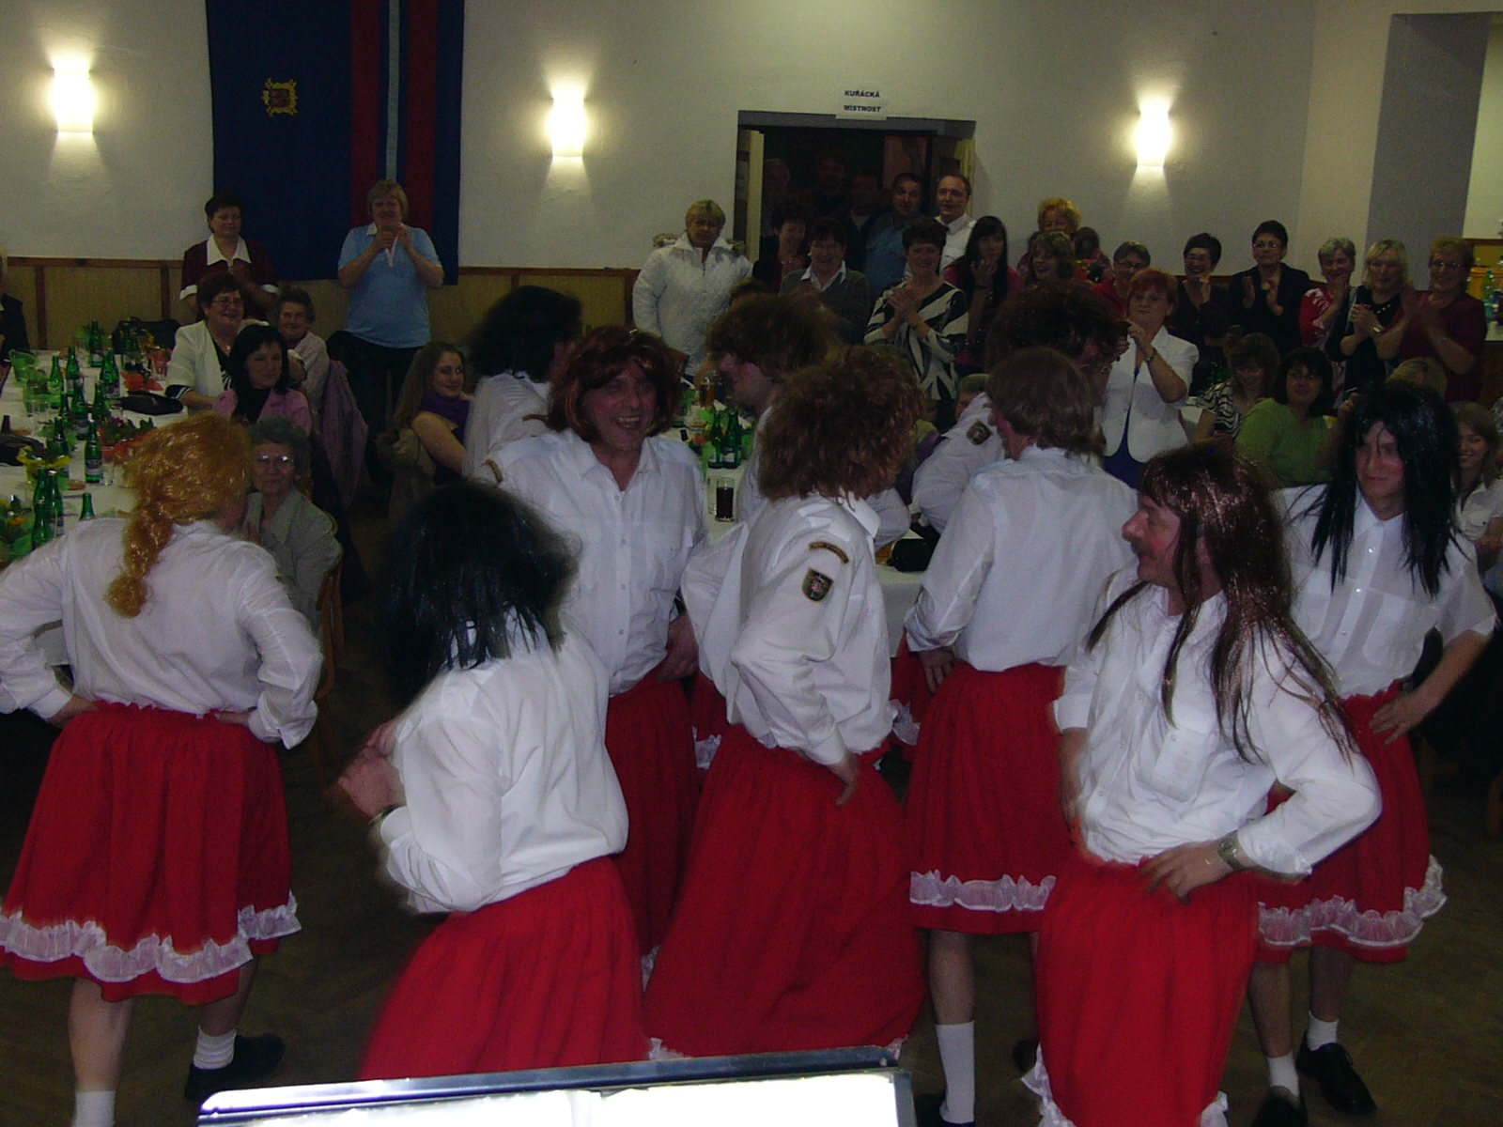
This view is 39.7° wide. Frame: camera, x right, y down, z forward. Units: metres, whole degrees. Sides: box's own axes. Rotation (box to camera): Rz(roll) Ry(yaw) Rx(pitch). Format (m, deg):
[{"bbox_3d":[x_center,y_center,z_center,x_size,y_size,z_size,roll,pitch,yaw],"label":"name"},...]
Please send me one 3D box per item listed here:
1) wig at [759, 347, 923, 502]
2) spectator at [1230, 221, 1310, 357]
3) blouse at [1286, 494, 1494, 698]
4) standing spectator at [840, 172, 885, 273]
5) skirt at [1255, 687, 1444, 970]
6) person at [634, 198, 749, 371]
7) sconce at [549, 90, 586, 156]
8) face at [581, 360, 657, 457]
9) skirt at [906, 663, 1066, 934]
[{"bbox_3d":[0.165,-0.257,3.880,0.280,0.260,0.275,-11,20,-39],"label":"wig"},{"bbox_3d":[2.859,-1.115,11.845,0.500,1.638,0.380,5,14,10],"label":"spectator"},{"bbox_3d":[1.438,0.077,4.794,0.530,0.500,0.280,7,15,19],"label":"blouse"},{"bbox_3d":[0.648,-1.426,12.303,0.500,1.745,0.320,4,15,8],"label":"standing spectator"},{"bbox_3d":[1.323,0.594,4.720,0.520,0.570,0.420,4,14,8],"label":"skirt"},{"bbox_3d":[-0.316,-1.079,10.994,0.600,1.660,0.380,2,14,-2],"label":"person"},{"bbox_3d":[-1.038,-2.487,11.850,0.190,0.350,0.120,-1,14,-13],"label":"sconce"},{"bbox_3d":[-0.270,-0.320,4.290,0.150,0.200,0.140,-4,16,-21],"label":"face"},{"bbox_3d":[0.553,0.512,4.600,0.460,0.590,0.390,1,15,-3],"label":"skirt"}]

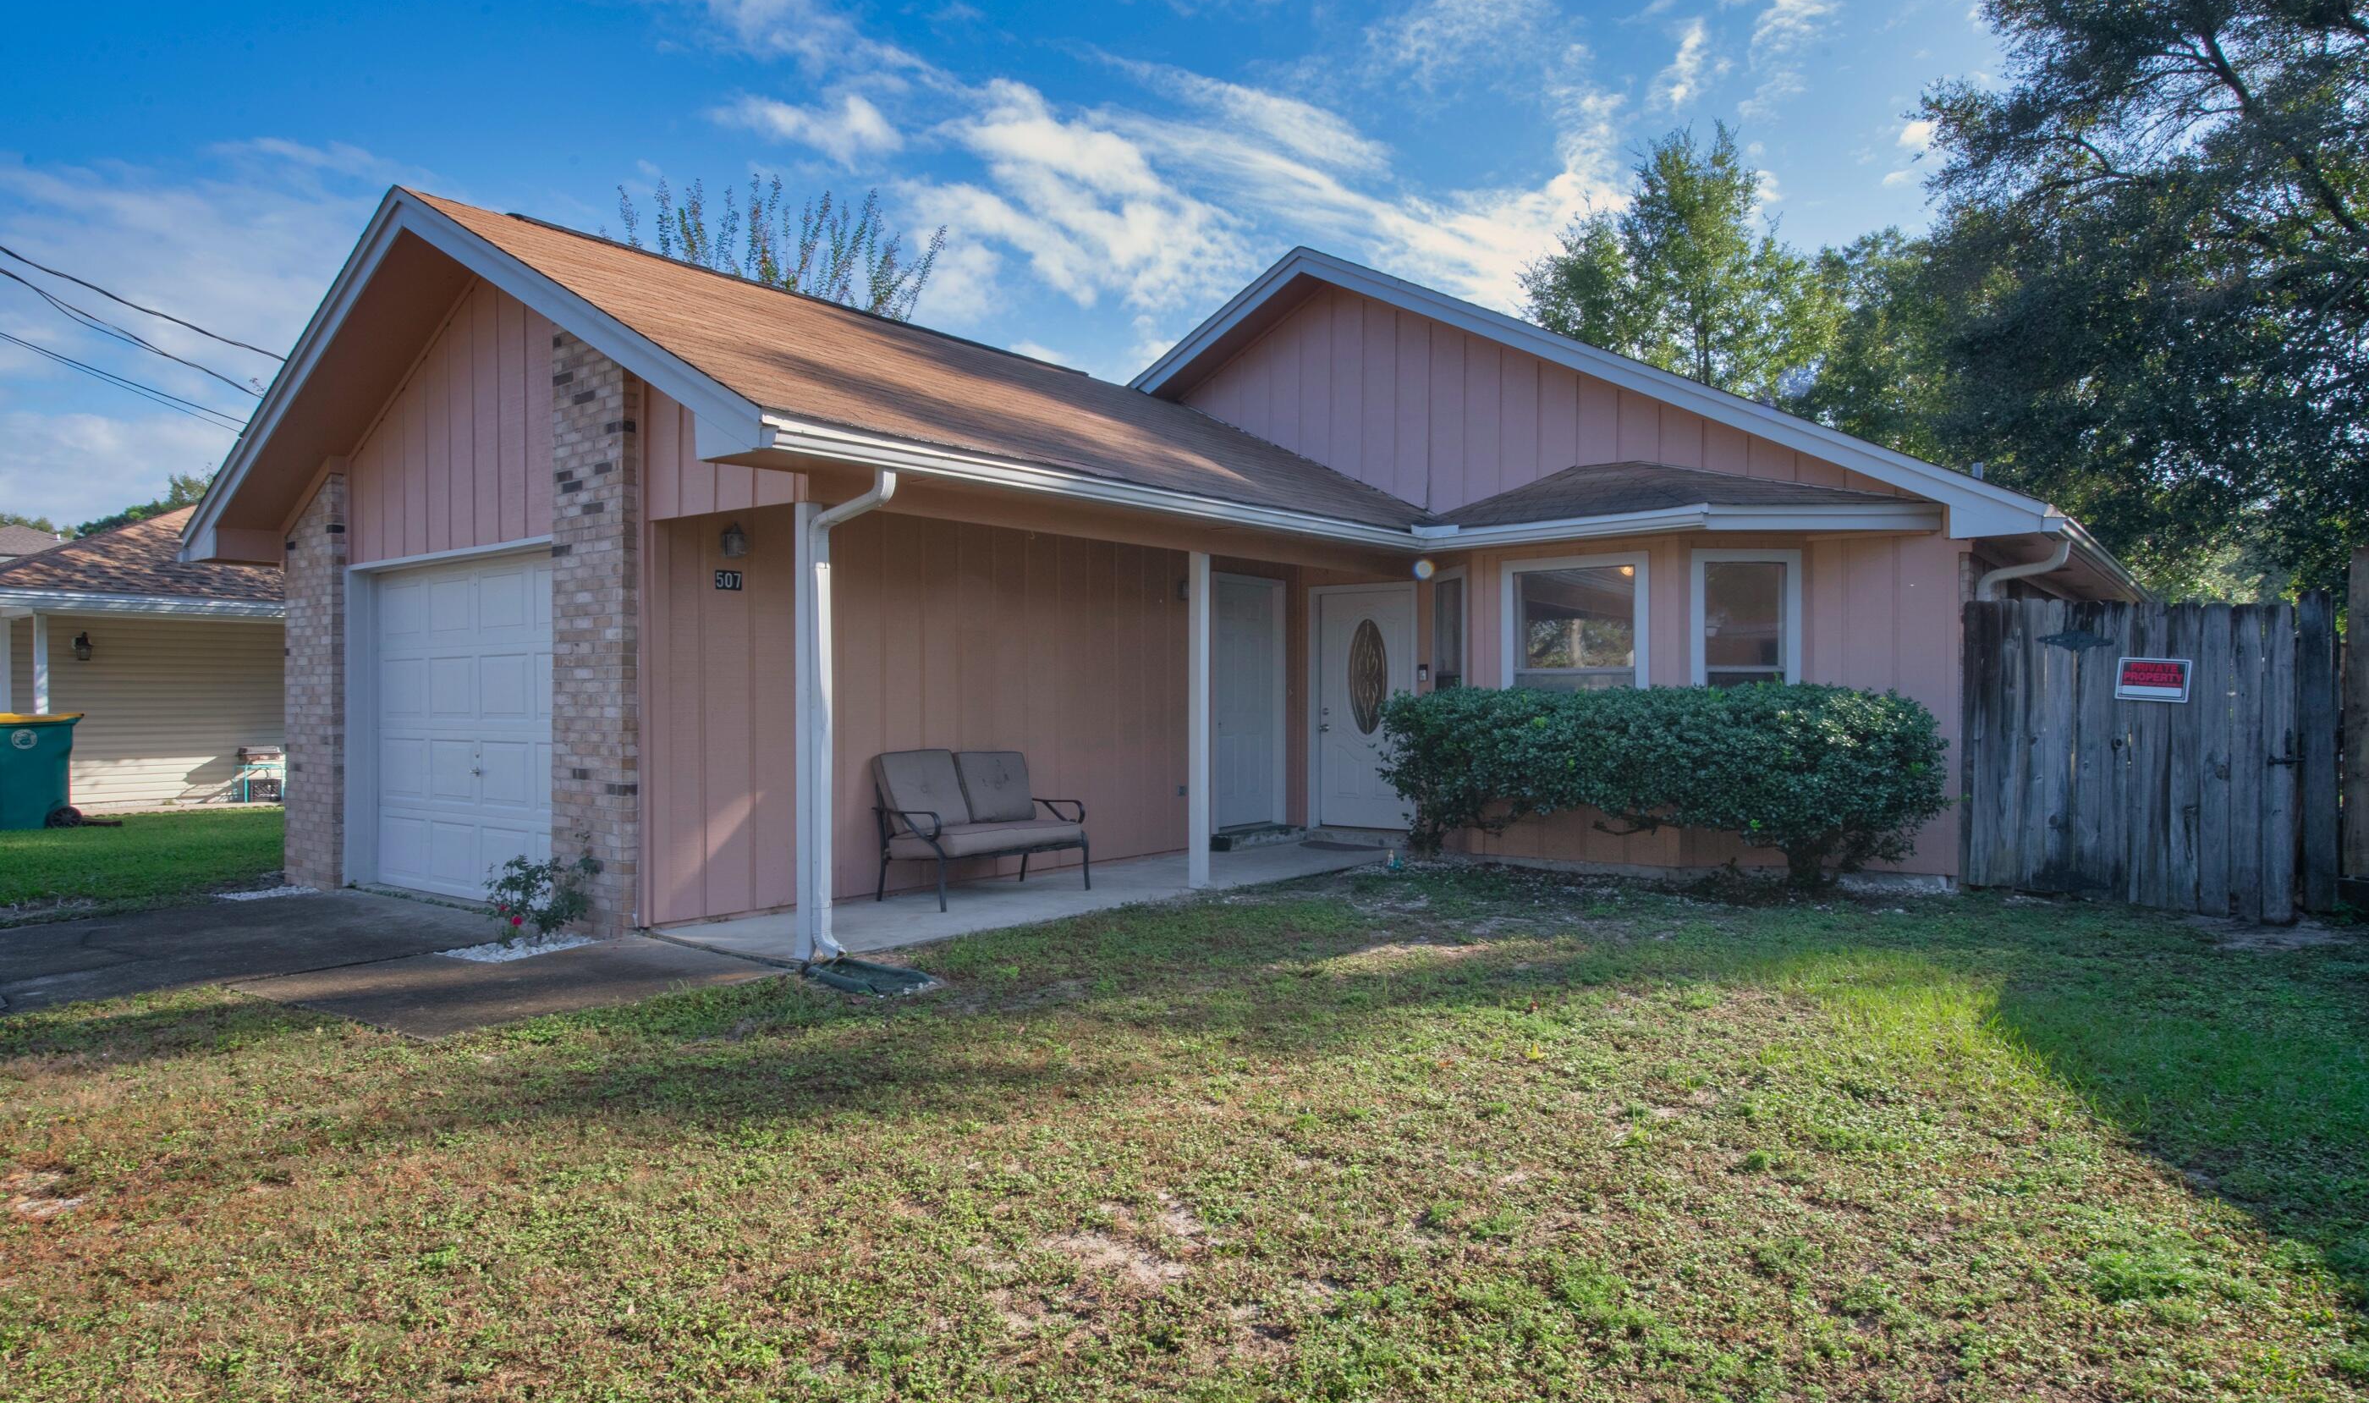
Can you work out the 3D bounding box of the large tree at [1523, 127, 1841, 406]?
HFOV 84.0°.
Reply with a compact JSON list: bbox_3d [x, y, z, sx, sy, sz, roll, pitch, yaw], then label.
[{"bbox_3d":[9.771,-5.180,26.052,6.600,12.470,6.400,0,0,0],"label":"large tree"}]

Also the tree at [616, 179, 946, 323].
[{"bbox_3d":[-5.042,-2.707,16.532,4.300,7.680,4.200,0,0,0],"label":"tree"}]

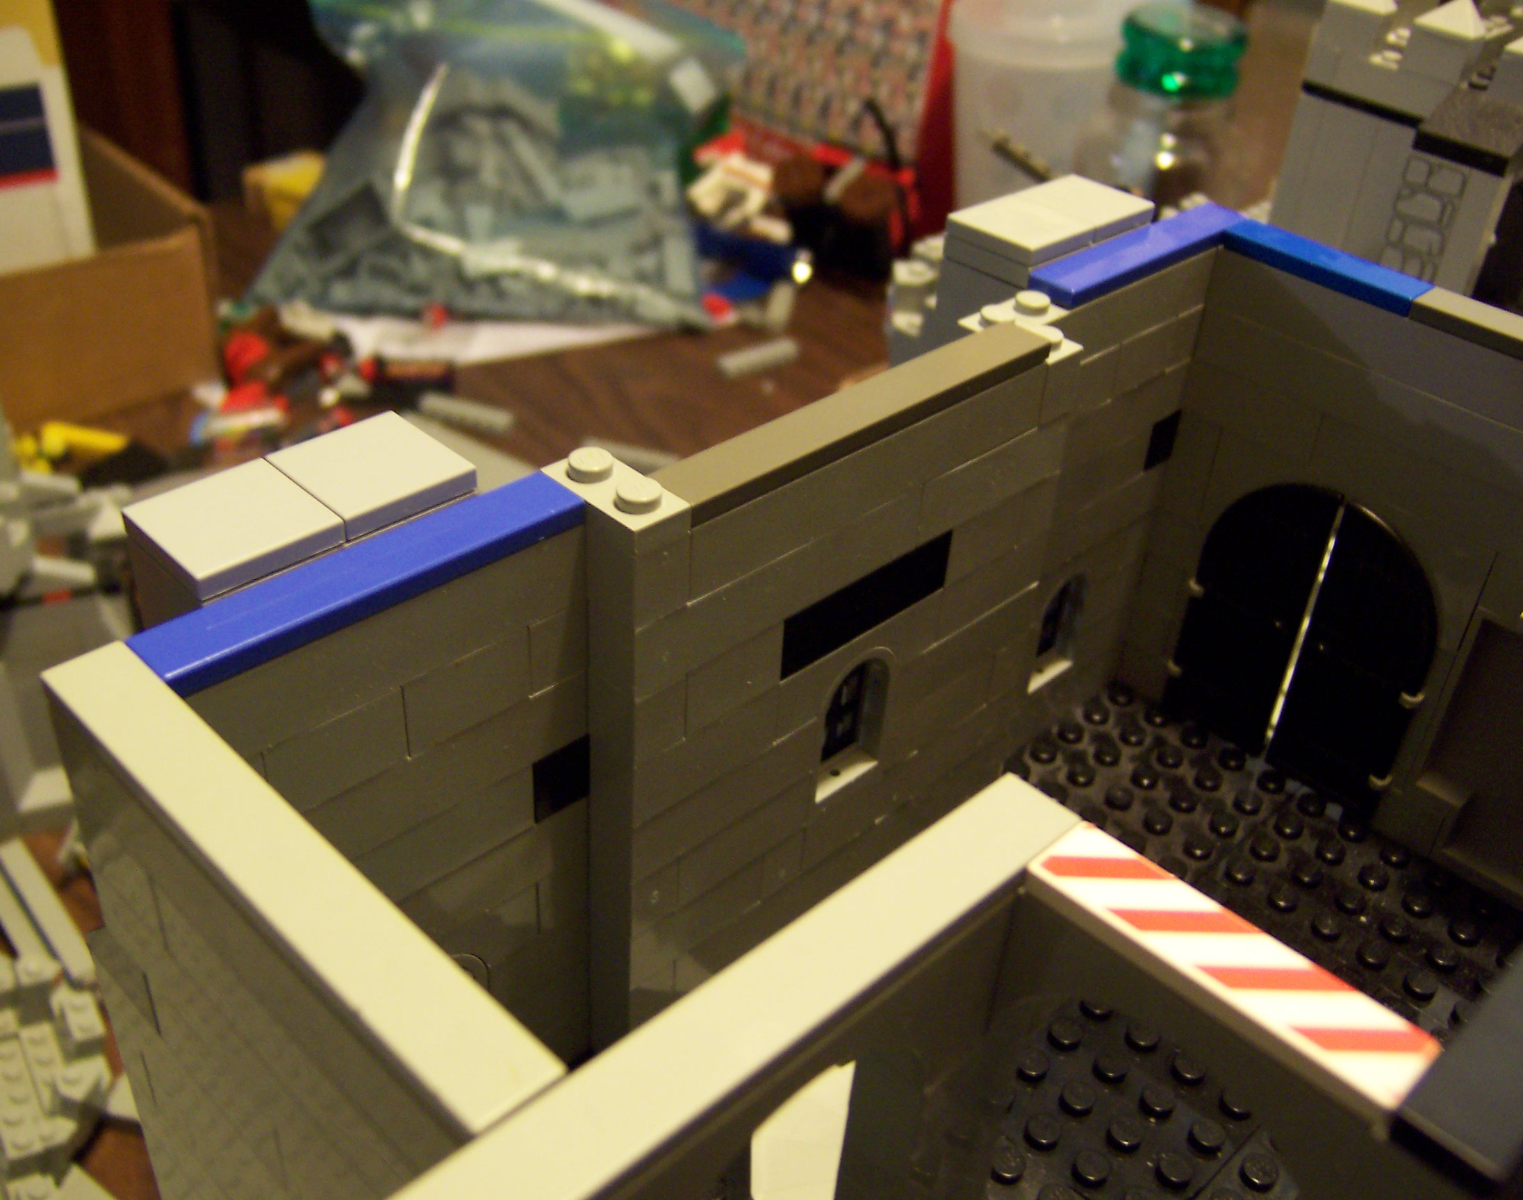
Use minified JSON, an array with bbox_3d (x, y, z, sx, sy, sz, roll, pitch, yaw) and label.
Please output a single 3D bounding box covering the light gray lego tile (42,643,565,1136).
[{"bbox_3d":[-0.039,0.021,0.120,0.008,0.003,0.064,-28,46,-36],"label":"light gray lego tile"}]

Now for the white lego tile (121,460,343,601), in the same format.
[{"bbox_3d":[-0.053,-0.007,0.155,0.016,0.003,0.016,-28,46,-36],"label":"white lego tile"}]

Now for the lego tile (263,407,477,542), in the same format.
[{"bbox_3d":[-0.042,-0.013,0.164,0.016,0.003,0.016,-28,46,-36],"label":"lego tile"}]

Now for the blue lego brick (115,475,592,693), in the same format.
[{"bbox_3d":[-0.039,-0.002,0.154,0.048,0.003,0.008,-28,46,-37],"label":"blue lego brick"}]

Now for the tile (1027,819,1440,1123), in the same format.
[{"bbox_3d":[0.035,0.028,0.119,0.008,0.003,0.032,-28,46,-36],"label":"tile"}]

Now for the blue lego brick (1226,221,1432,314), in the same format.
[{"bbox_3d":[0.087,-0.051,0.235,0.008,0.003,0.032,-28,46,-36],"label":"blue lego brick"}]

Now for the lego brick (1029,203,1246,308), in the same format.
[{"bbox_3d":[0.059,-0.053,0.235,0.048,0.003,0.008,-28,46,-37],"label":"lego brick"}]

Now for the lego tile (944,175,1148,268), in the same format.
[{"bbox_3d":[0.045,-0.059,0.236,0.032,0.003,0.016,-28,46,-37],"label":"lego tile"}]

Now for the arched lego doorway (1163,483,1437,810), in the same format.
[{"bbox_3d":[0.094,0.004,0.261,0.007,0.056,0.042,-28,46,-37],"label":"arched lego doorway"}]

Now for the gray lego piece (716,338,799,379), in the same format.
[{"bbox_3d":[-0.002,-0.127,0.799,0.047,0.004,0.009,-22,43,-32],"label":"gray lego piece"}]

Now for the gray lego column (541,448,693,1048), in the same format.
[{"bbox_3d":[-0.019,0.024,0.193,0.008,0.091,0.016,-28,46,-37],"label":"gray lego column"}]

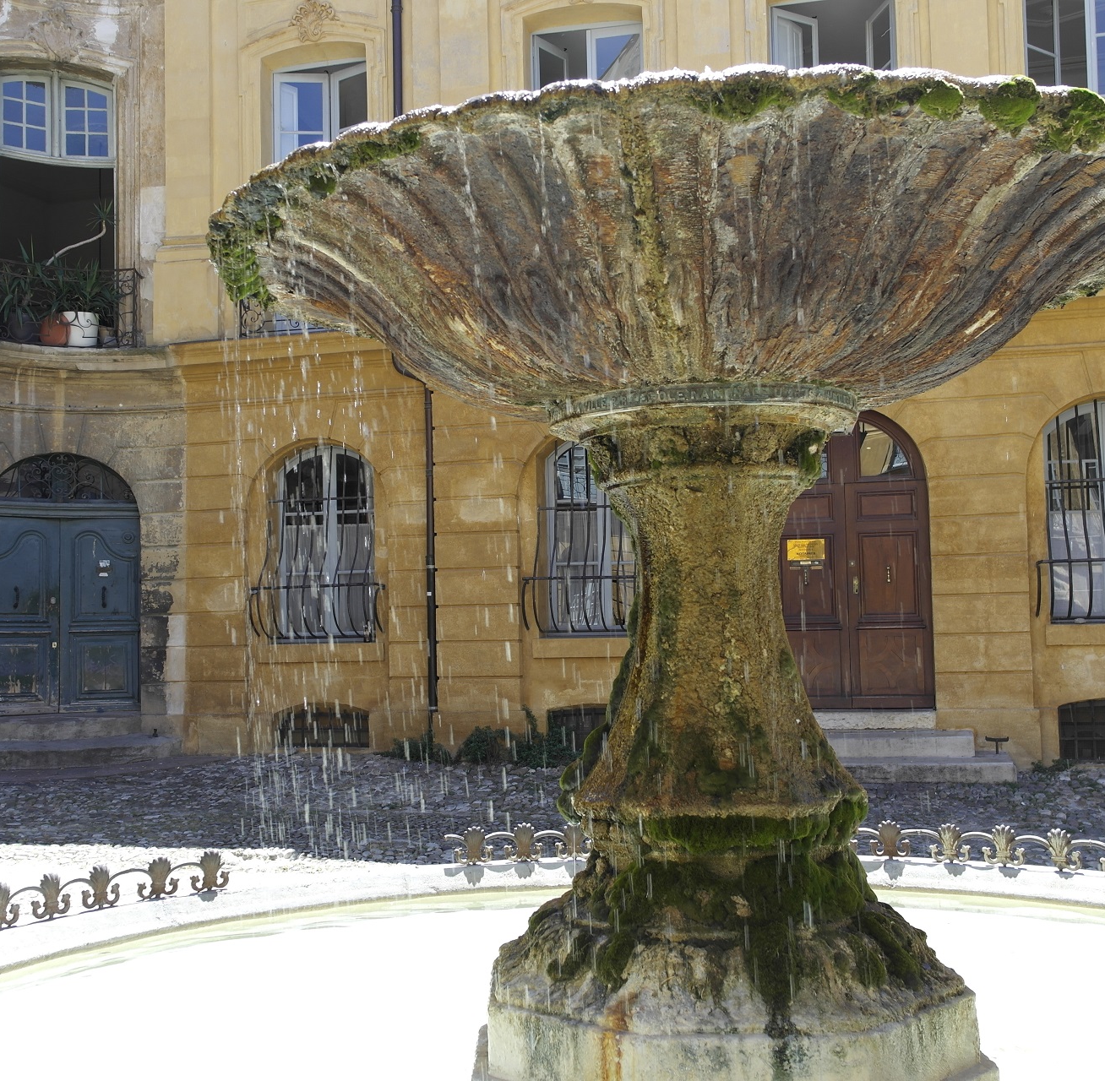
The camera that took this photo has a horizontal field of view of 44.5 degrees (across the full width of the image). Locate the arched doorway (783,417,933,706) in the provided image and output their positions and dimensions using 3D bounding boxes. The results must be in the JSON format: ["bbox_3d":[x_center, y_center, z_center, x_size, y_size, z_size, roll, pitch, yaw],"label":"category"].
[{"bbox_3d":[2.993,0.179,13.705,1.660,3.020,0.120,-2,-3,14],"label":"arched doorway"}]

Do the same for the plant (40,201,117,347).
[{"bbox_3d":[-5.264,-2.968,15.024,0.800,1.560,0.600,0,-3,-21],"label":"plant"}]

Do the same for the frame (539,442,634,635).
[{"bbox_3d":[0.552,-0.013,14.357,1.260,2.040,0.100,-2,-3,14],"label":"frame"}]

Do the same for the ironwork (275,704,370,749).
[{"bbox_3d":[-2.533,2.047,14.875,1.134,0.492,0.060,-2,-3,14],"label":"ironwork"}]

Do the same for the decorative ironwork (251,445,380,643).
[{"bbox_3d":[-2.594,0.031,14.803,1.410,2.080,0.380,-2,-3,14],"label":"decorative ironwork"}]

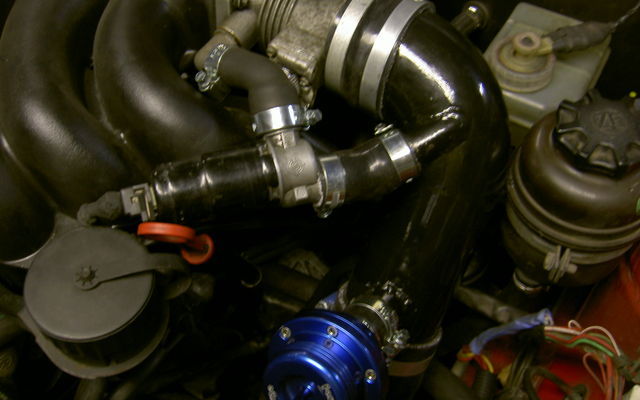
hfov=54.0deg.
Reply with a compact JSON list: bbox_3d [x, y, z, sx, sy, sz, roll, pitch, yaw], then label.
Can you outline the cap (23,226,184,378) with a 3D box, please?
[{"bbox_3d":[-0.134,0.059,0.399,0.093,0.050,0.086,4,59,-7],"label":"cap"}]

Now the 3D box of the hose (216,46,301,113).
[{"bbox_3d":[-0.040,-0.078,0.405,0.055,0.036,0.046,2,62,-5],"label":"hose"}]

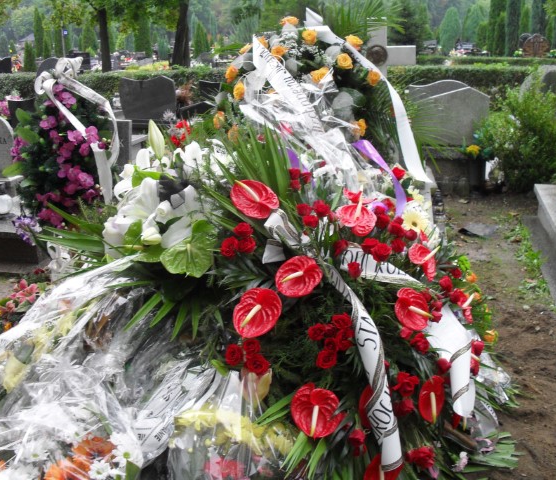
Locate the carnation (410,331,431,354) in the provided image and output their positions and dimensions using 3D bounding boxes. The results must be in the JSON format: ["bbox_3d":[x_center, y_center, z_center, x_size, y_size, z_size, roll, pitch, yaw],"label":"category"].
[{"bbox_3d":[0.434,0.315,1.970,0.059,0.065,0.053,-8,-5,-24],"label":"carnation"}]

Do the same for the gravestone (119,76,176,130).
[{"bbox_3d":[-1.758,-1.839,8.750,0.760,0.710,0.140,3,19,13],"label":"gravestone"}]

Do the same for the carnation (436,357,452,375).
[{"bbox_3d":[0.511,0.387,1.985,0.046,0.050,0.047,-7,2,-20],"label":"carnation"}]

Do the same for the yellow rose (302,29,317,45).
[{"bbox_3d":[0.146,-0.943,3.000,0.066,0.070,0.060,-1,18,0],"label":"yellow rose"}]

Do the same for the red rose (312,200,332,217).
[{"bbox_3d":[0.142,-0.103,2.120,0.056,0.050,0.055,0,17,0],"label":"red rose"}]

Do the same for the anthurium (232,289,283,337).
[{"bbox_3d":[-0.058,0.208,1.830,0.138,0.144,0.060,2,-7,6],"label":"anthurium"}]

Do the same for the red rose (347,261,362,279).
[{"bbox_3d":[0.240,0.092,2.030,0.049,0.055,0.044,0,-12,0],"label":"red rose"}]

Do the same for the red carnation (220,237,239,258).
[{"bbox_3d":[-0.145,0.022,1.930,0.054,0.060,0.053,2,-3,6],"label":"red carnation"}]

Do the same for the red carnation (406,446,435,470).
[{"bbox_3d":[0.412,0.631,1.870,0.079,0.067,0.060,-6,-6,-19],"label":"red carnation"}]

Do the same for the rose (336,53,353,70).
[{"bbox_3d":[0.272,-0.731,2.650,0.066,0.068,0.060,0,3,0],"label":"rose"}]

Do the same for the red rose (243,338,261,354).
[{"bbox_3d":[-0.077,0.309,1.875,0.051,0.051,0.046,2,-11,6],"label":"red rose"}]

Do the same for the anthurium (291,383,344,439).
[{"bbox_3d":[0.107,0.464,1.760,0.142,0.148,0.060,0,-9,0],"label":"anthurium"}]

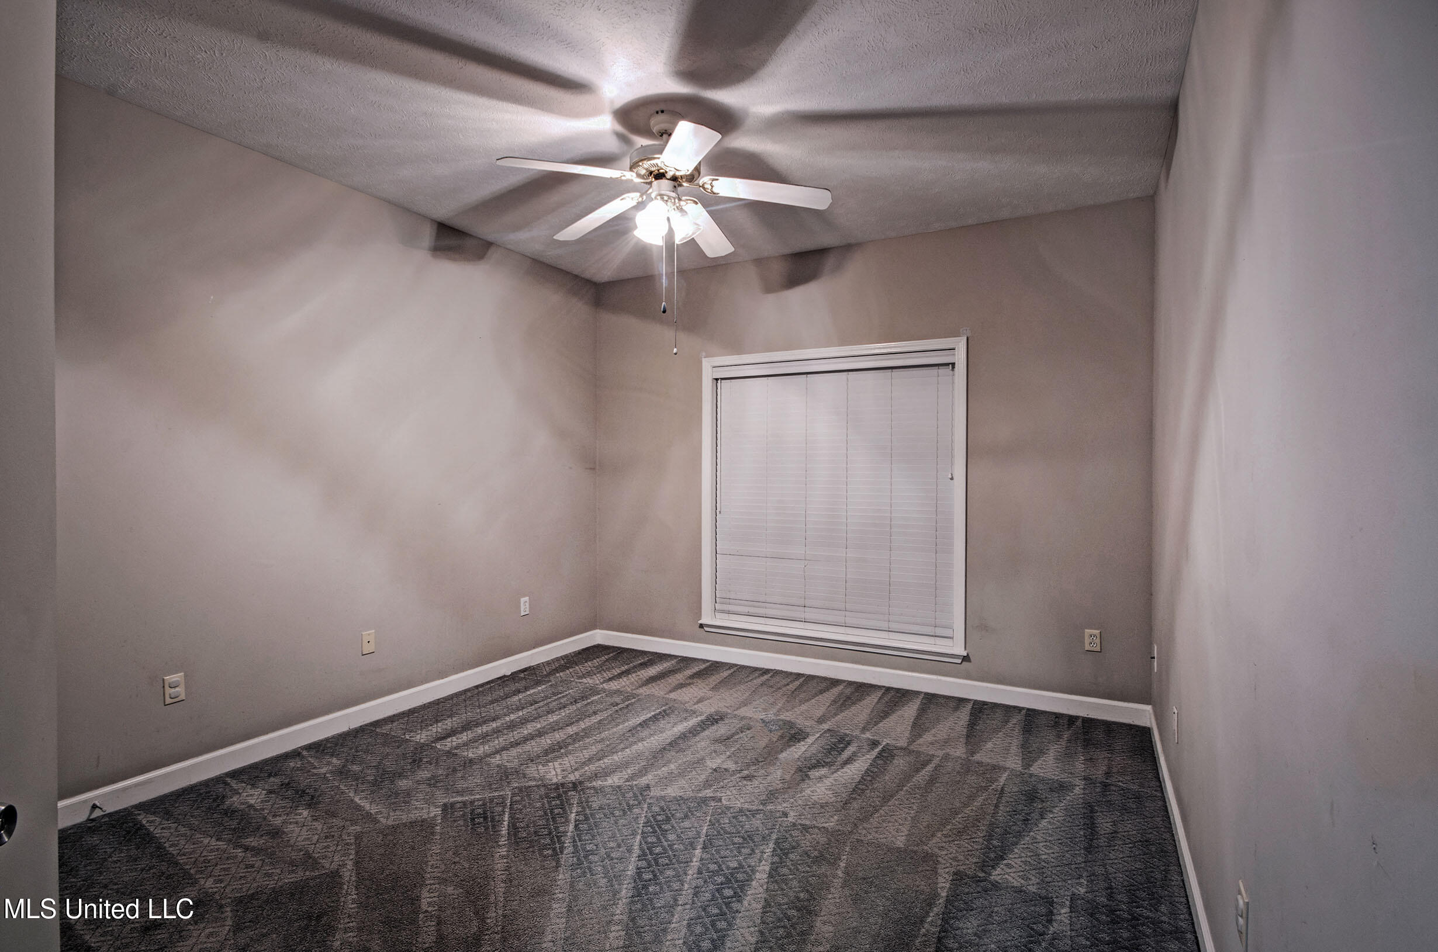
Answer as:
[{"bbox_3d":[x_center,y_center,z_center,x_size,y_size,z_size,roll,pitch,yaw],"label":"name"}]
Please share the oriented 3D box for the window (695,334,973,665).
[{"bbox_3d":[0.661,0.135,3.822,1.715,1.890,0.110,0,0,25],"label":"window"}]

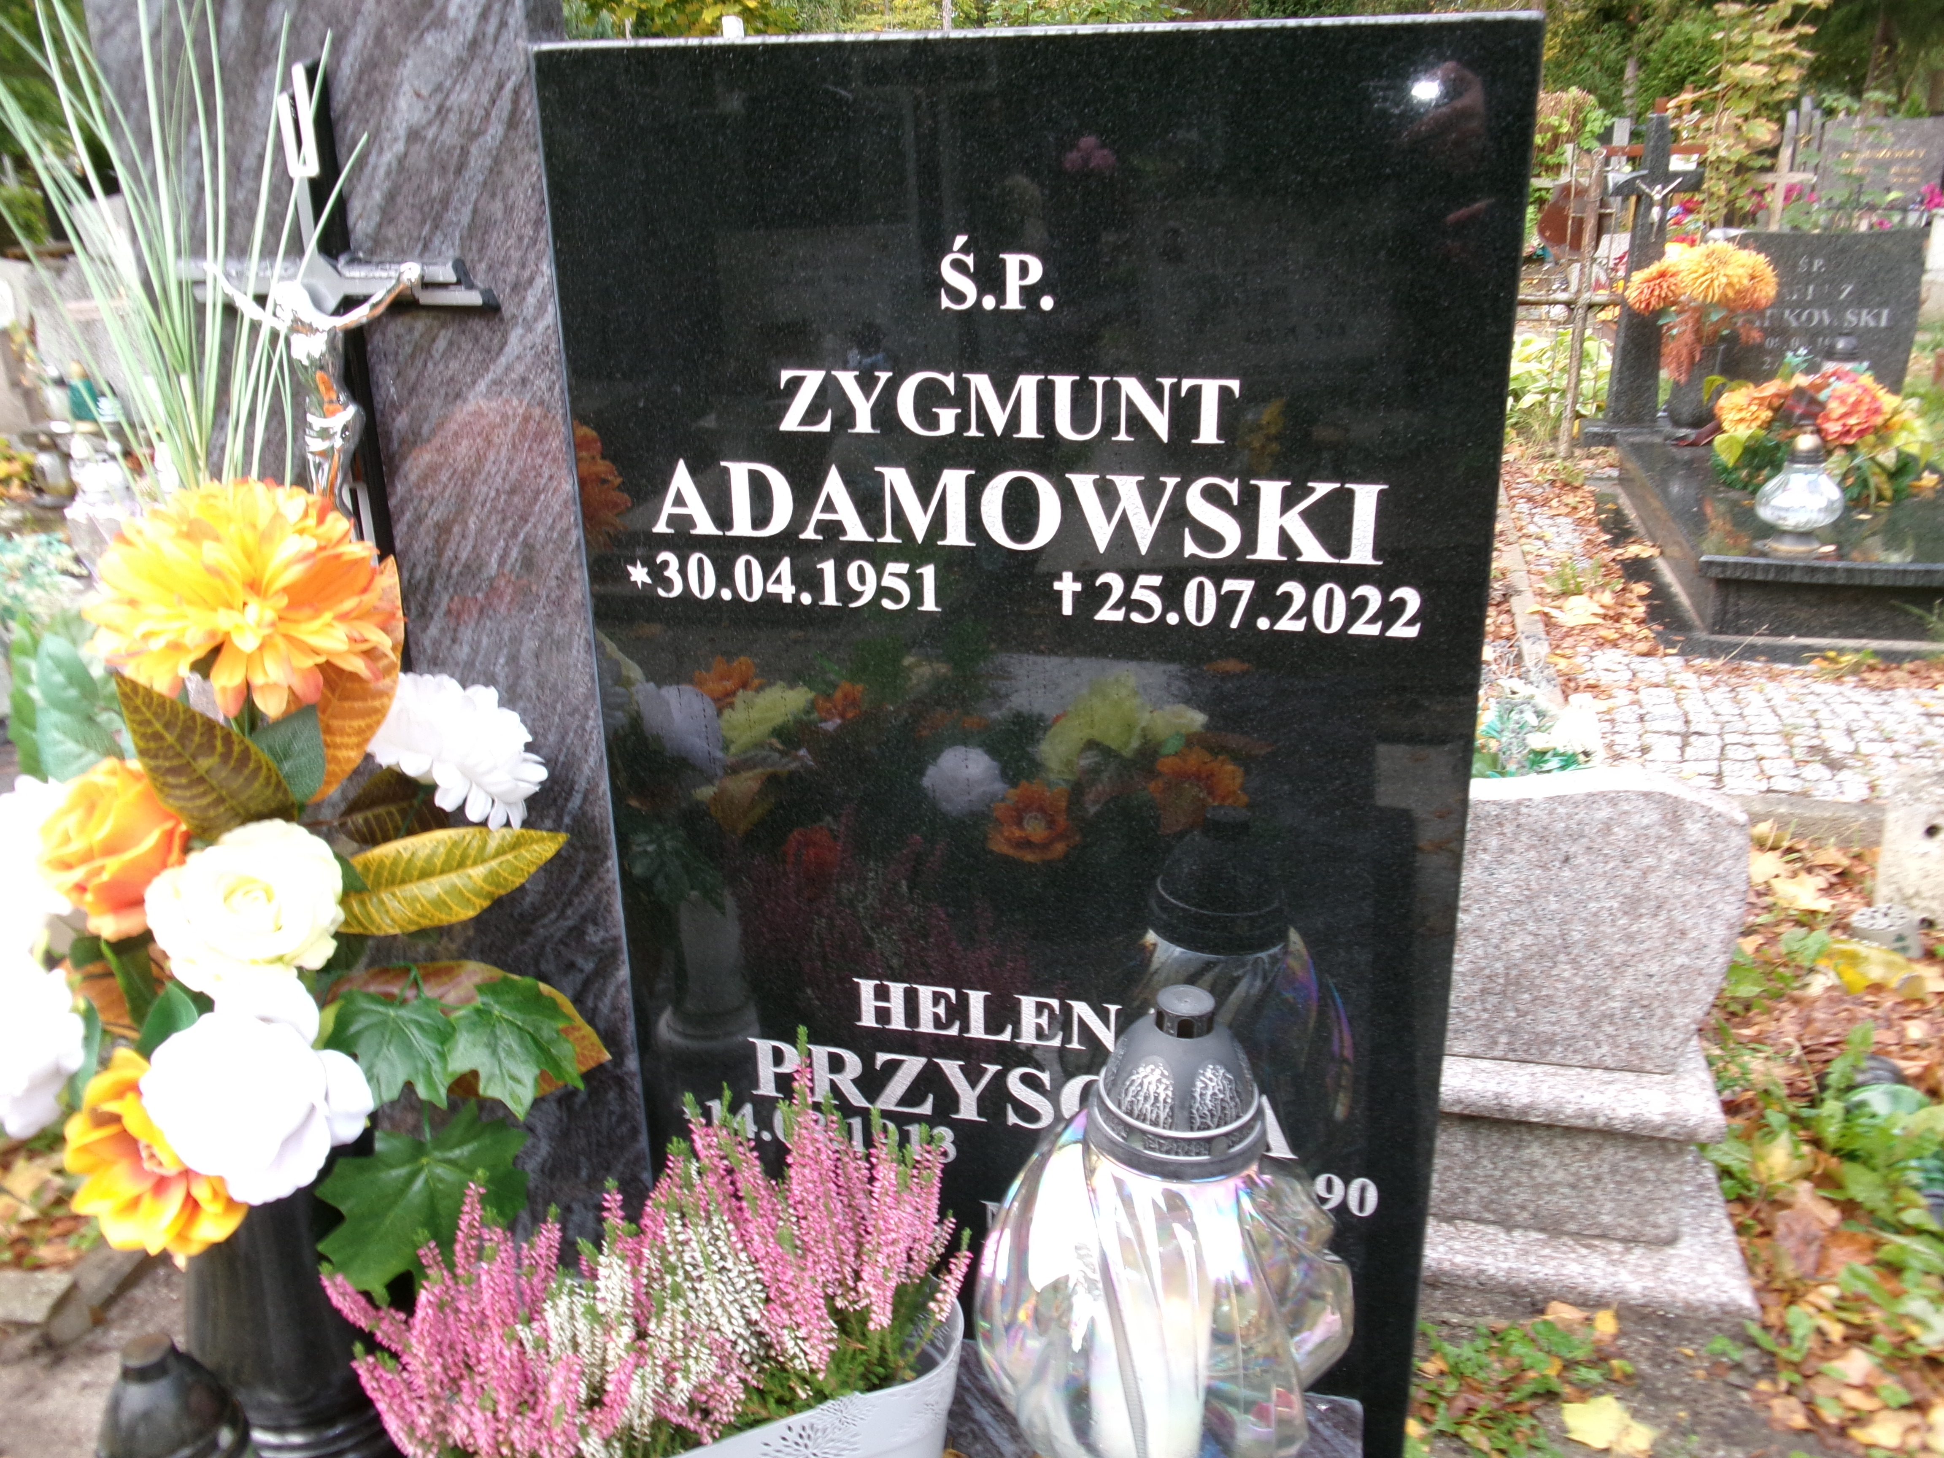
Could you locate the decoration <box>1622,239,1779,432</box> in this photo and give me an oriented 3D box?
[{"bbox_3d":[2.462,-1.315,5.292,0.470,0.600,0.360,4,20,15],"label":"decoration"}]

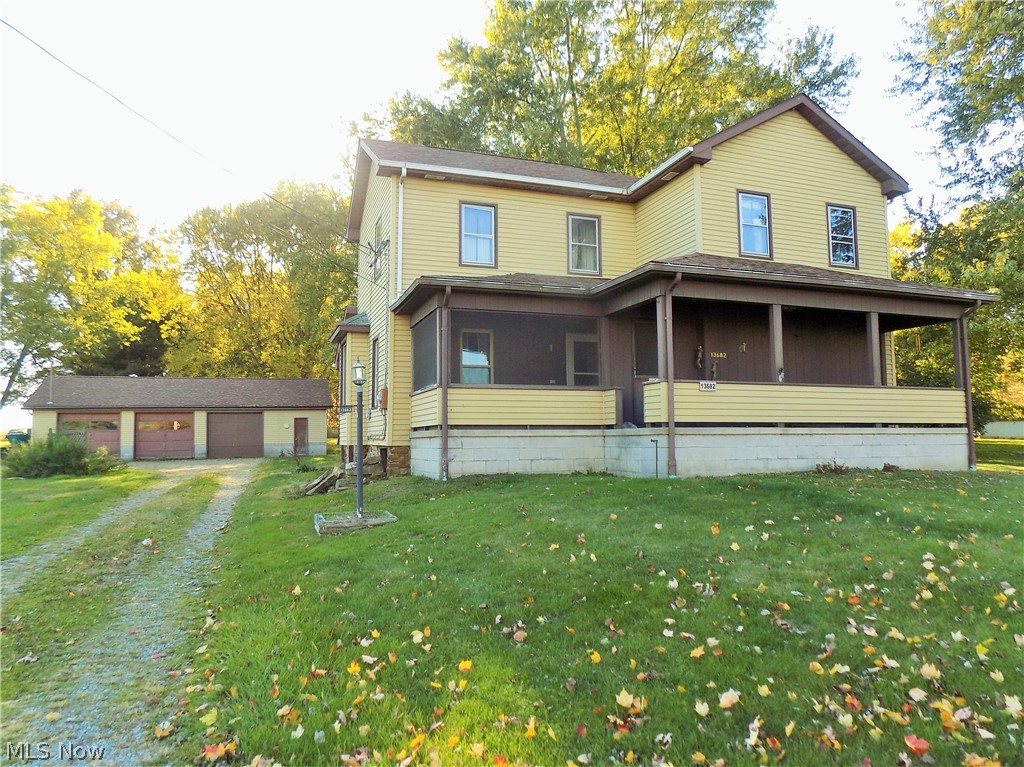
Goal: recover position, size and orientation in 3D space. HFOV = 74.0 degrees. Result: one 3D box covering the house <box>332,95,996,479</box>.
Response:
[{"bbox_3d":[1.891,-1.885,16.534,11.550,7.770,11.800,1,-5,-20],"label":"house"}]

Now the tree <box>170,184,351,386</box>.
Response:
[{"bbox_3d":[-17.931,-4.776,48.533,13.390,19.356,13.390,0,-5,0],"label":"tree"}]

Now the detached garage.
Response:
[{"bbox_3d":[-16.482,1.785,35.596,13.207,4.176,7.600,1,-5,-19],"label":"detached garage"}]

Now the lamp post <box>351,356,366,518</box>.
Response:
[{"bbox_3d":[-2.061,0.715,9.173,0.220,2.172,0.220,0,-5,0],"label":"lamp post"}]

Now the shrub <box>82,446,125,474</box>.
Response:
[{"bbox_3d":[-13.620,2.558,22.676,1.350,0.912,1.300,0,-5,0],"label":"shrub"}]

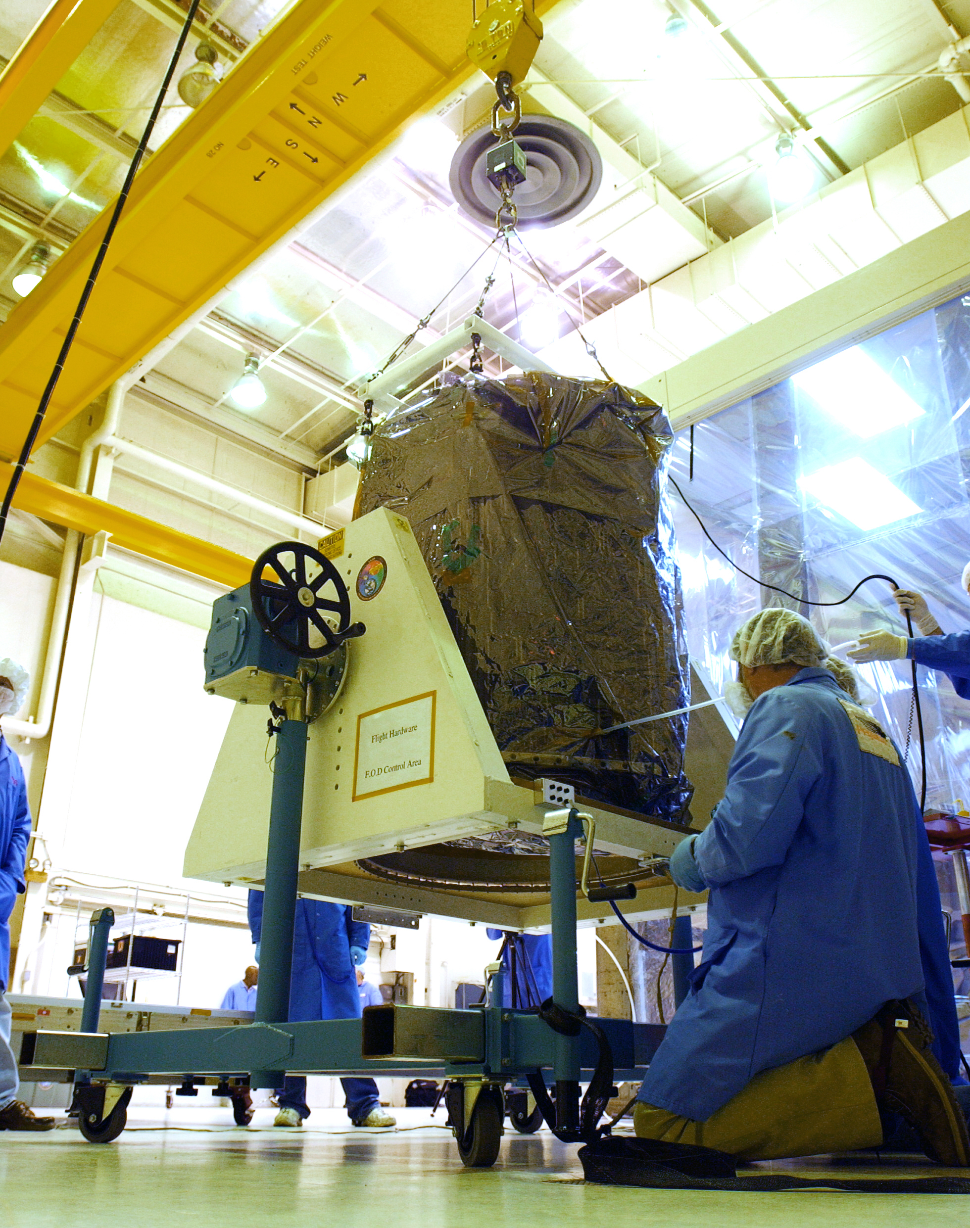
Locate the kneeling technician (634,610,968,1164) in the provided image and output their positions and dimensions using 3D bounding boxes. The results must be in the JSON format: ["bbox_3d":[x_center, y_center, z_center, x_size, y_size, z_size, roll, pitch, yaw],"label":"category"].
[{"bbox_3d":[0.685,0.575,2.280,0.660,1.150,0.570,-15,-29,30],"label":"kneeling technician"}]

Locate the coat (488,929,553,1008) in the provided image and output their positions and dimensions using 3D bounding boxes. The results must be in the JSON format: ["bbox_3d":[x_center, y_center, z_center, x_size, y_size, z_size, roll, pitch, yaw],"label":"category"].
[{"bbox_3d":[0.336,2.300,6.970,0.580,1.030,0.400,-1,-25,2],"label":"coat"}]

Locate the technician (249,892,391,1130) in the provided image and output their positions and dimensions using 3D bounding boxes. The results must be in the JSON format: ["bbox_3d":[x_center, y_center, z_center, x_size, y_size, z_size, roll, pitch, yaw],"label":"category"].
[{"bbox_3d":[-0.740,1.397,4.800,0.580,1.770,0.380,7,-26,-14],"label":"technician"}]

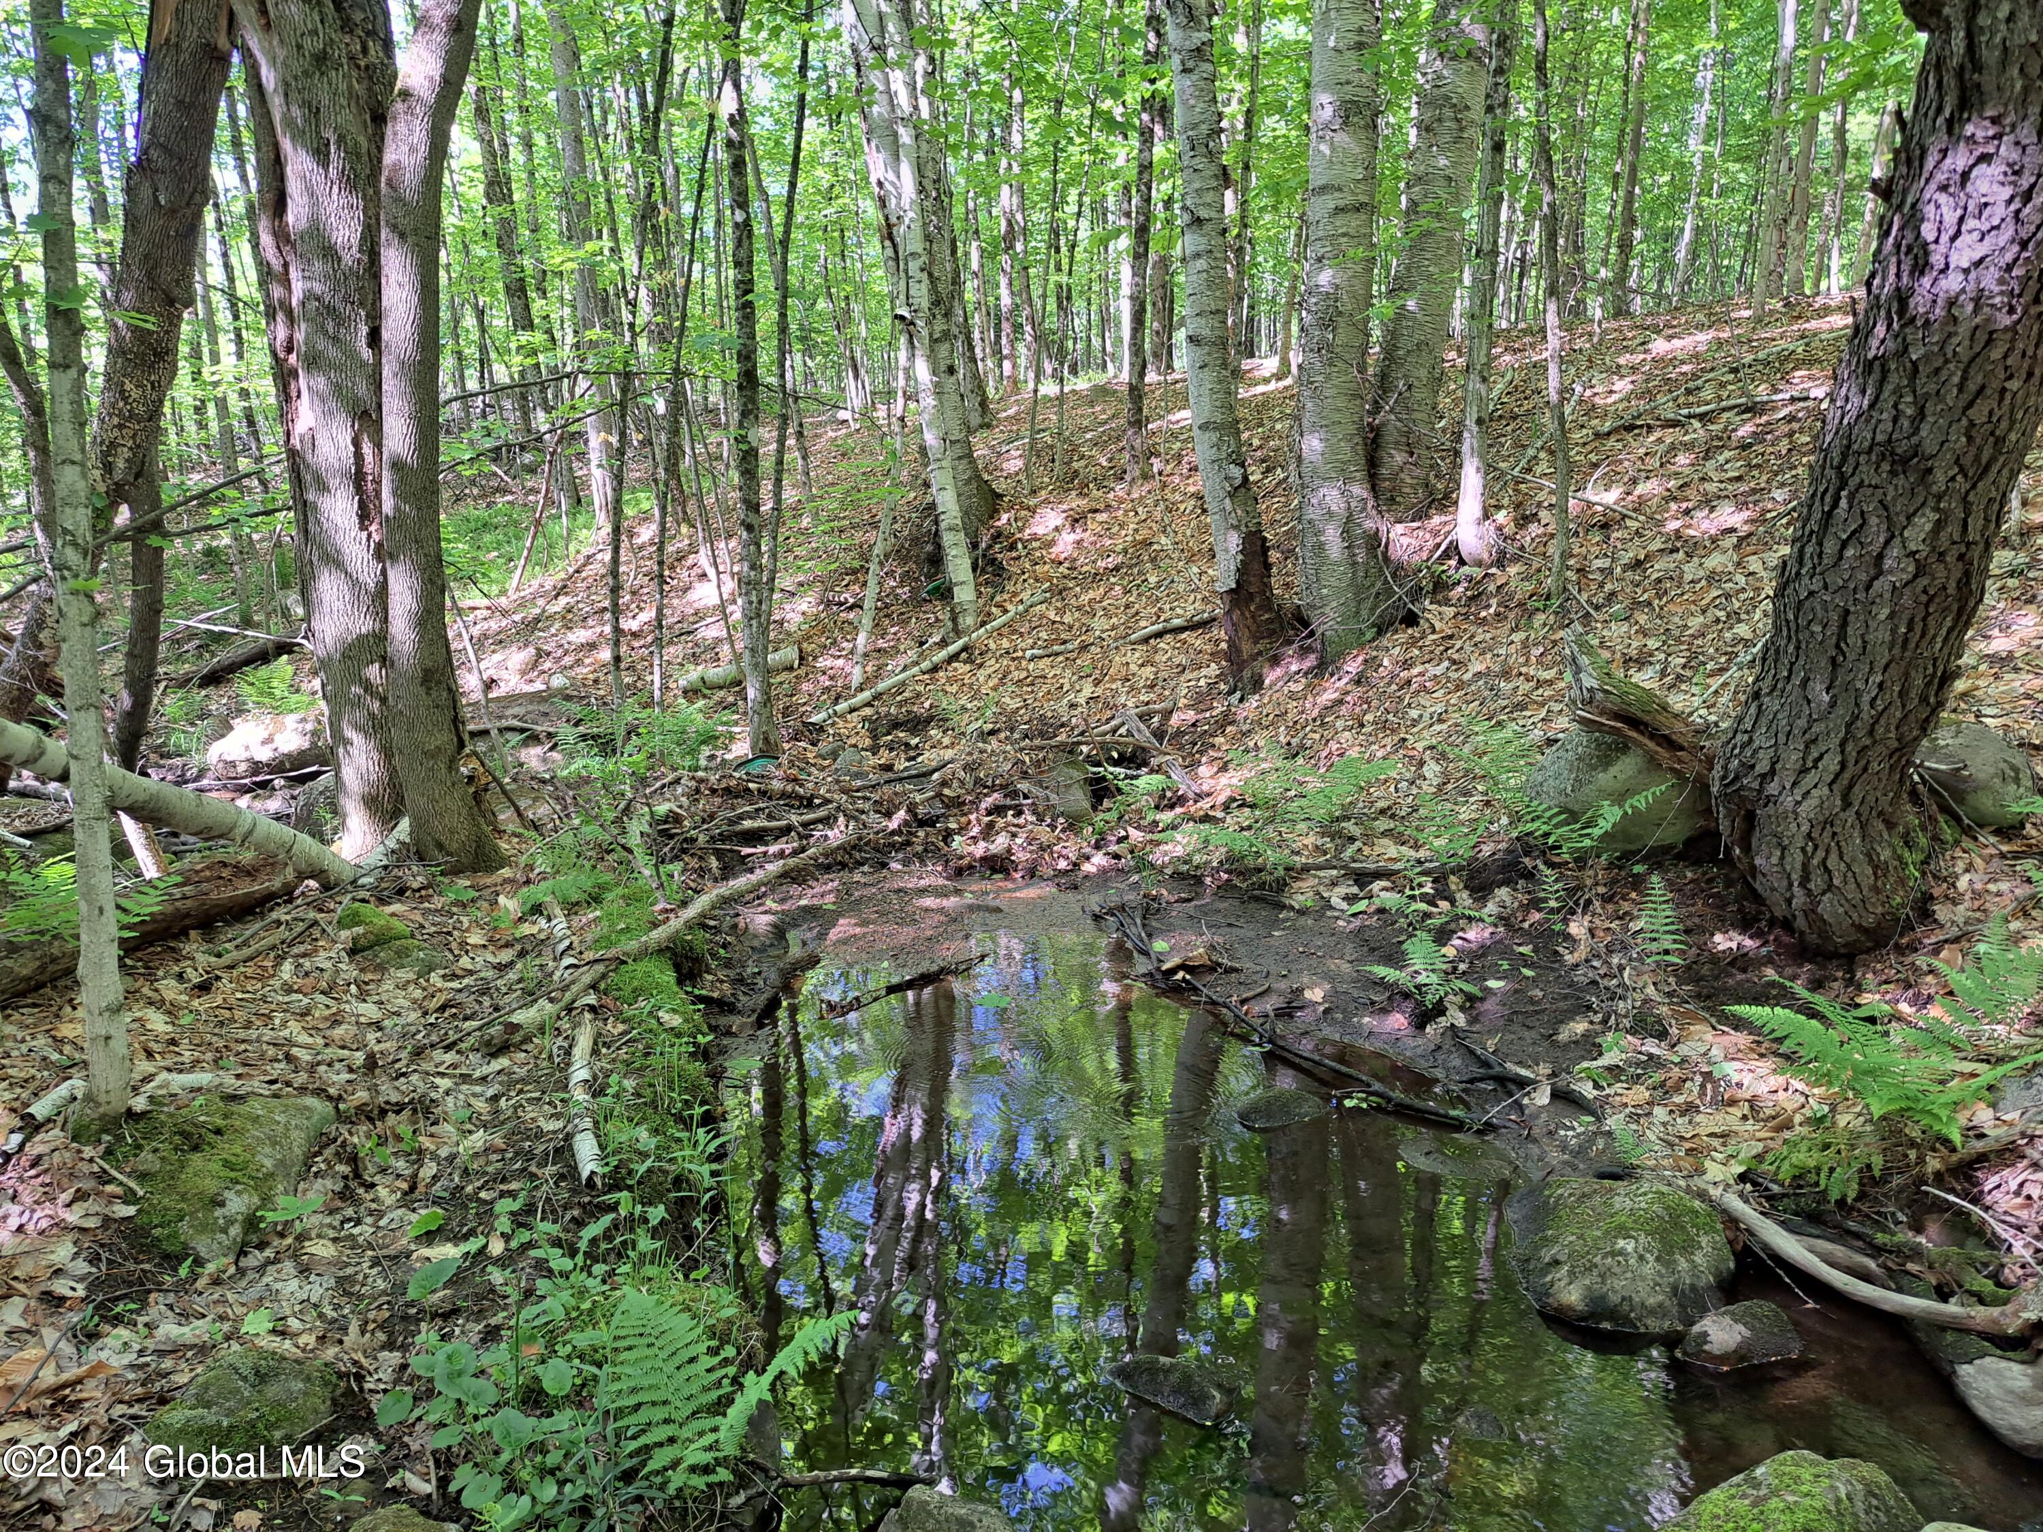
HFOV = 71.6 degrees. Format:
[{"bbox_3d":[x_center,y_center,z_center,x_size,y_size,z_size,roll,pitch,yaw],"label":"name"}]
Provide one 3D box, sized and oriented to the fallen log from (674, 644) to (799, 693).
[{"bbox_3d":[-2.100,-0.722,10.500,0.893,0.160,0.160,-11,11,0],"label":"fallen log"}]

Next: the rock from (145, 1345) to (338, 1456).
[{"bbox_3d":[-1.172,0.960,2.138,0.270,0.125,0.200,-3,10,-20],"label":"rock"}]

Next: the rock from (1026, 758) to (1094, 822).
[{"bbox_3d":[0.175,0.107,6.350,0.290,0.270,0.270,1,11,2],"label":"rock"}]

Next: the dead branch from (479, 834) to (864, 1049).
[{"bbox_3d":[-1.046,0.516,5.035,0.170,0.130,3.037,2,7,12],"label":"dead branch"}]

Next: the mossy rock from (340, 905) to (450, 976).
[{"bbox_3d":[-1.840,0.505,4.150,0.310,0.150,0.270,-5,12,-24],"label":"mossy rock"}]

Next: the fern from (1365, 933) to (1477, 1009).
[{"bbox_3d":[1.335,0.689,4.729,0.370,0.220,0.300,2,10,10],"label":"fern"}]

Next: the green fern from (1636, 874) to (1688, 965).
[{"bbox_3d":[2.216,0.528,4.904,0.175,0.310,0.130,4,10,22],"label":"green fern"}]

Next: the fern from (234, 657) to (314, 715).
[{"bbox_3d":[-5.015,-0.530,9.500,0.520,0.350,0.450,-6,12,-27],"label":"fern"}]

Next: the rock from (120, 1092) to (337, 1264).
[{"bbox_3d":[-1.586,0.815,2.823,0.360,0.170,0.420,-5,11,-28],"label":"rock"}]

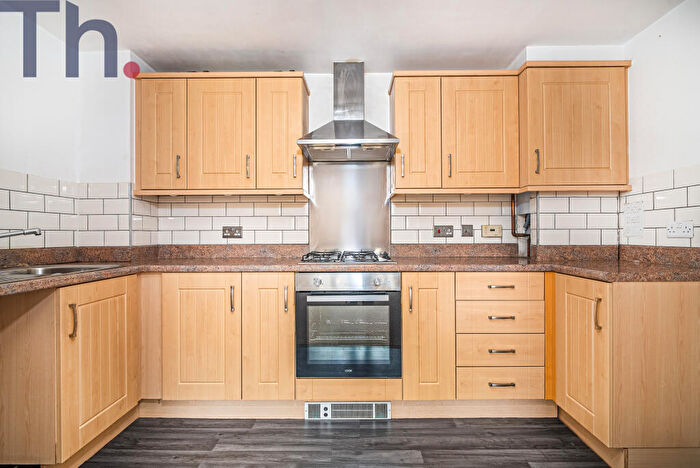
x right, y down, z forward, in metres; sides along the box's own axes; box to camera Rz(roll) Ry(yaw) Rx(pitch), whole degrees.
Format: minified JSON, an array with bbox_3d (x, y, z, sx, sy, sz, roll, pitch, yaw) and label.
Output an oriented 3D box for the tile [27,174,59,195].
[{"bbox_3d":[-1.785,-0.278,1.816,0.010,0.100,0.193,0,0,0],"label":"tile"}]

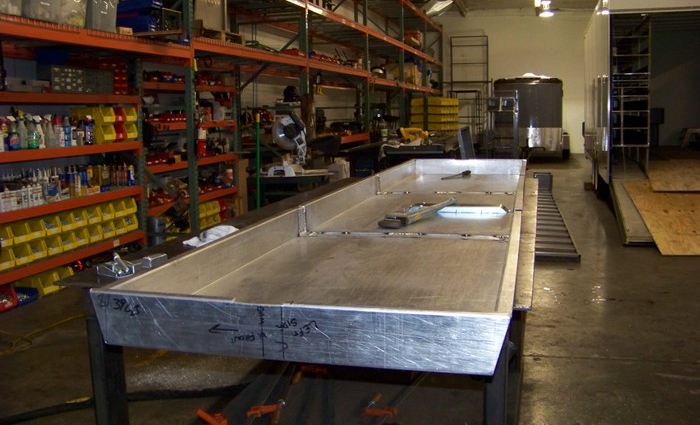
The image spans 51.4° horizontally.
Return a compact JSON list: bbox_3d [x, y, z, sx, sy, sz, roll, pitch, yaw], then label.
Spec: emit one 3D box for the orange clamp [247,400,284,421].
[{"bbox_3d":[-0.409,0.963,3.537,0.170,0.045,0.065,-16,6,8],"label":"orange clamp"}]

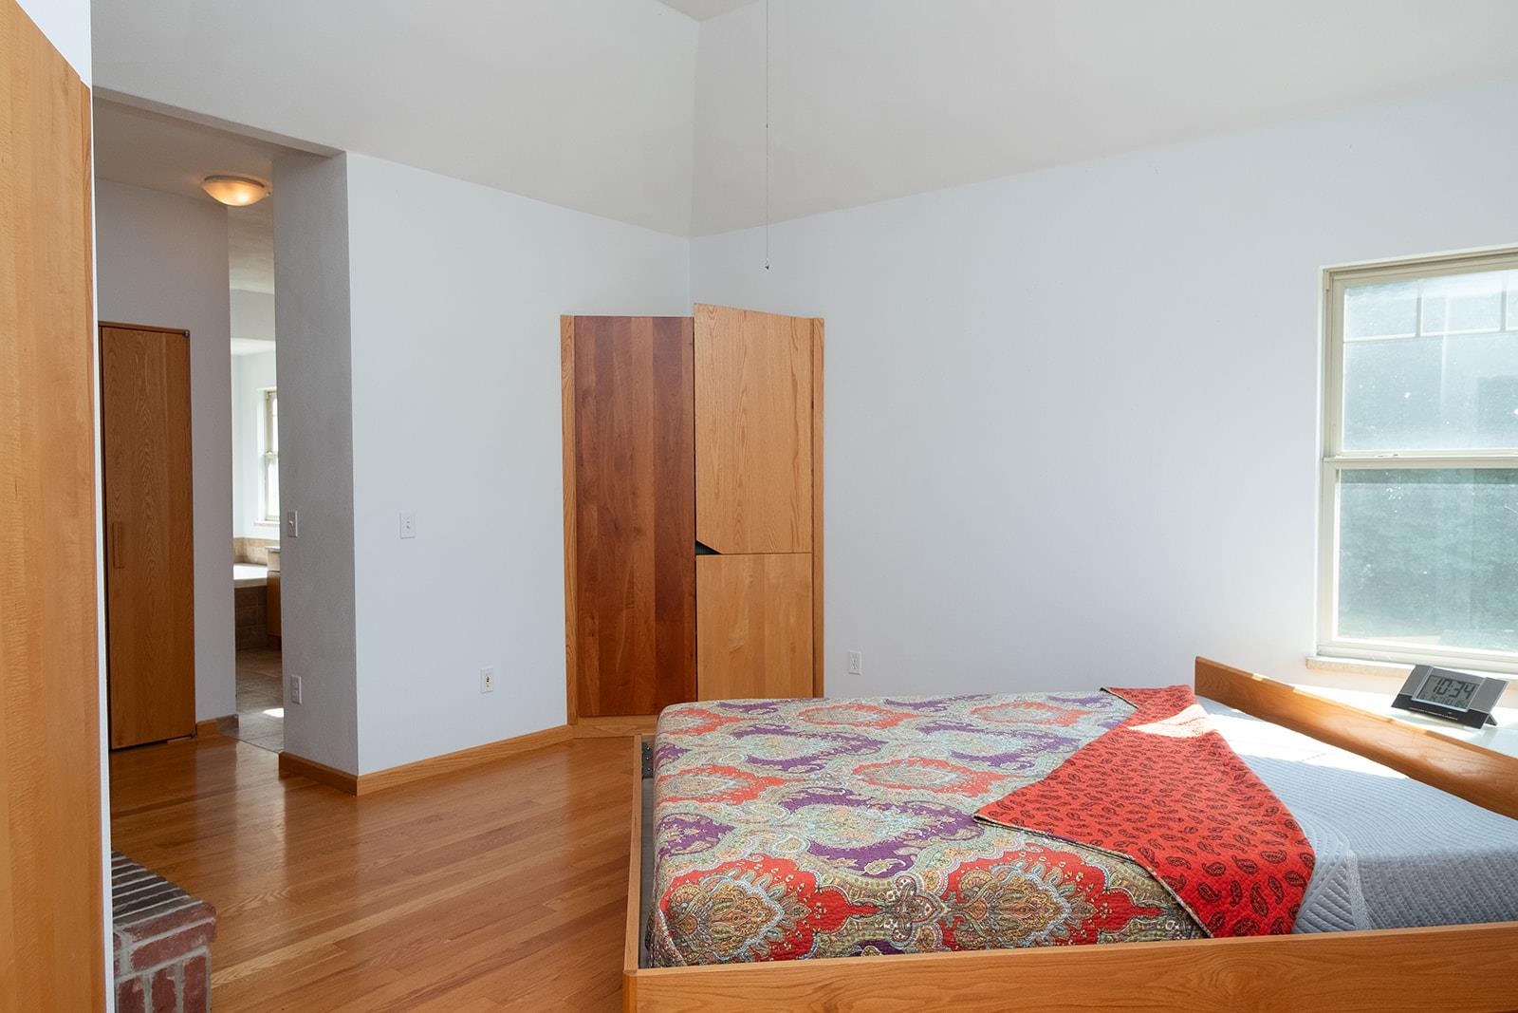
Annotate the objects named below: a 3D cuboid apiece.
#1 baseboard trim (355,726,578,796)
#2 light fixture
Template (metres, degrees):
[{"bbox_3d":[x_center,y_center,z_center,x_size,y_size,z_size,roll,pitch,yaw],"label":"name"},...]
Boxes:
[{"bbox_3d":[-1.300,1.140,4.636,0.022,0.074,1.153,1,2,39],"label":"baseboard trim"},{"bbox_3d":[-2.525,-1.505,4.881,0.290,0.105,0.290,1,2,39],"label":"light fixture"}]

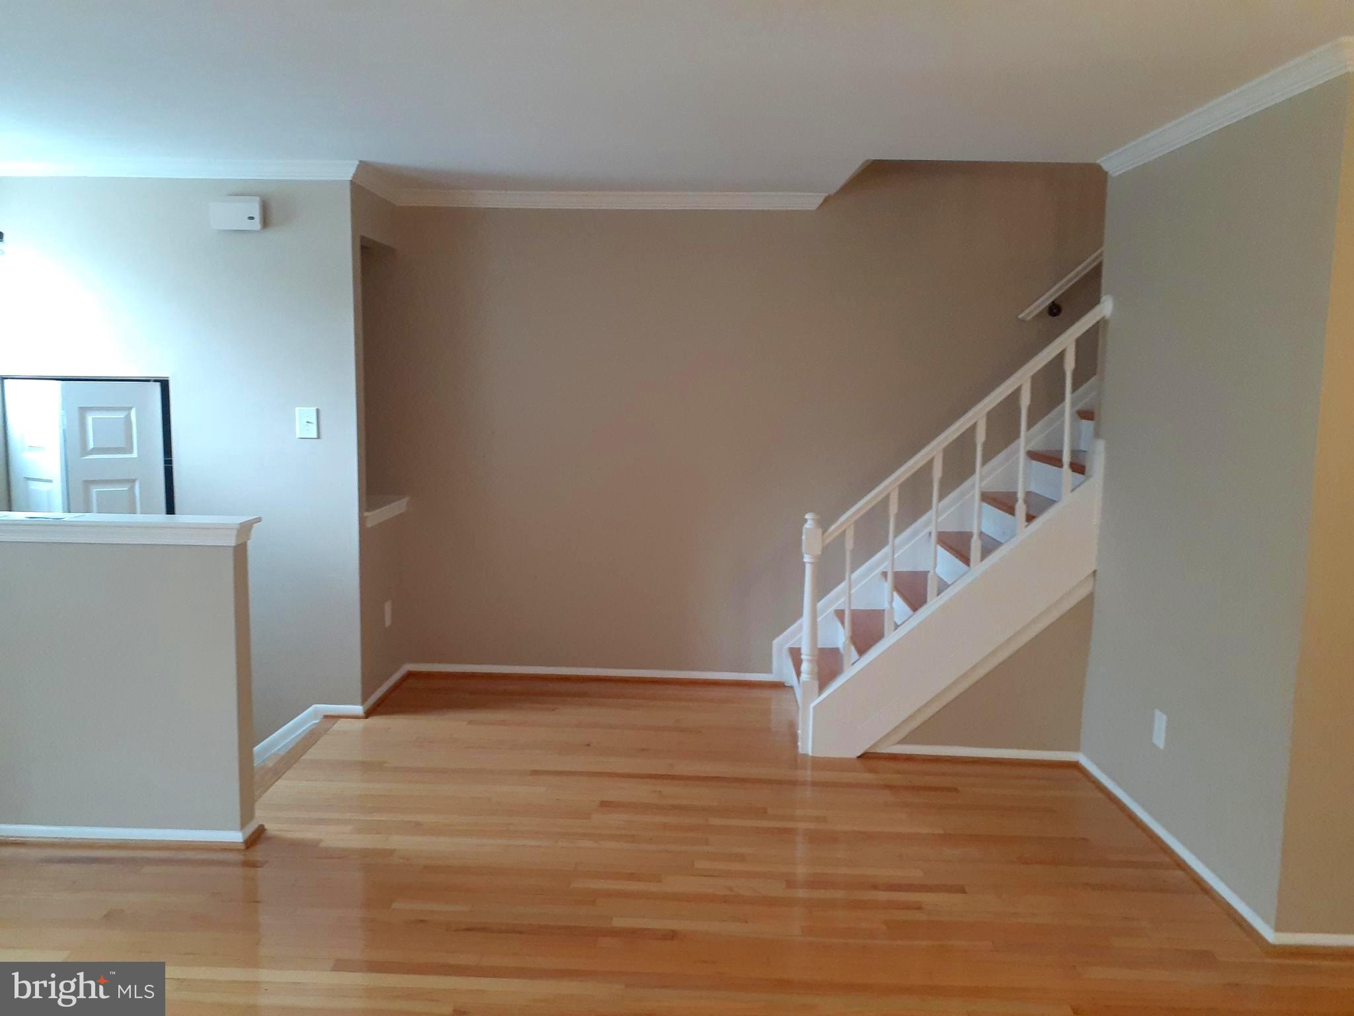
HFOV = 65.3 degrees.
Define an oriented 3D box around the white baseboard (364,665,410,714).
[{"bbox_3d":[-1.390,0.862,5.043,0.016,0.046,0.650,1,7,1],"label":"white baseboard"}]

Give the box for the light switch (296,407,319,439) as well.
[{"bbox_3d":[-1.600,-0.366,4.559,0.083,0.125,0.015,1,7,1],"label":"light switch"}]

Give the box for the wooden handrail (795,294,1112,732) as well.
[{"bbox_3d":[1.101,0.062,4.270,1.172,1.837,0.099,1,7,1],"label":"wooden handrail"}]

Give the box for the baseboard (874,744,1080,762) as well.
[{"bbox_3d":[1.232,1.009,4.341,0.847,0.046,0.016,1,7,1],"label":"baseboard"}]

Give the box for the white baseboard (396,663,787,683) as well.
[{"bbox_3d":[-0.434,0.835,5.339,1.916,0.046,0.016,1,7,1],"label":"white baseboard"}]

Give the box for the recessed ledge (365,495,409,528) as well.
[{"bbox_3d":[-1.435,0.018,4.982,0.153,0.064,0.561,1,7,1],"label":"recessed ledge"}]

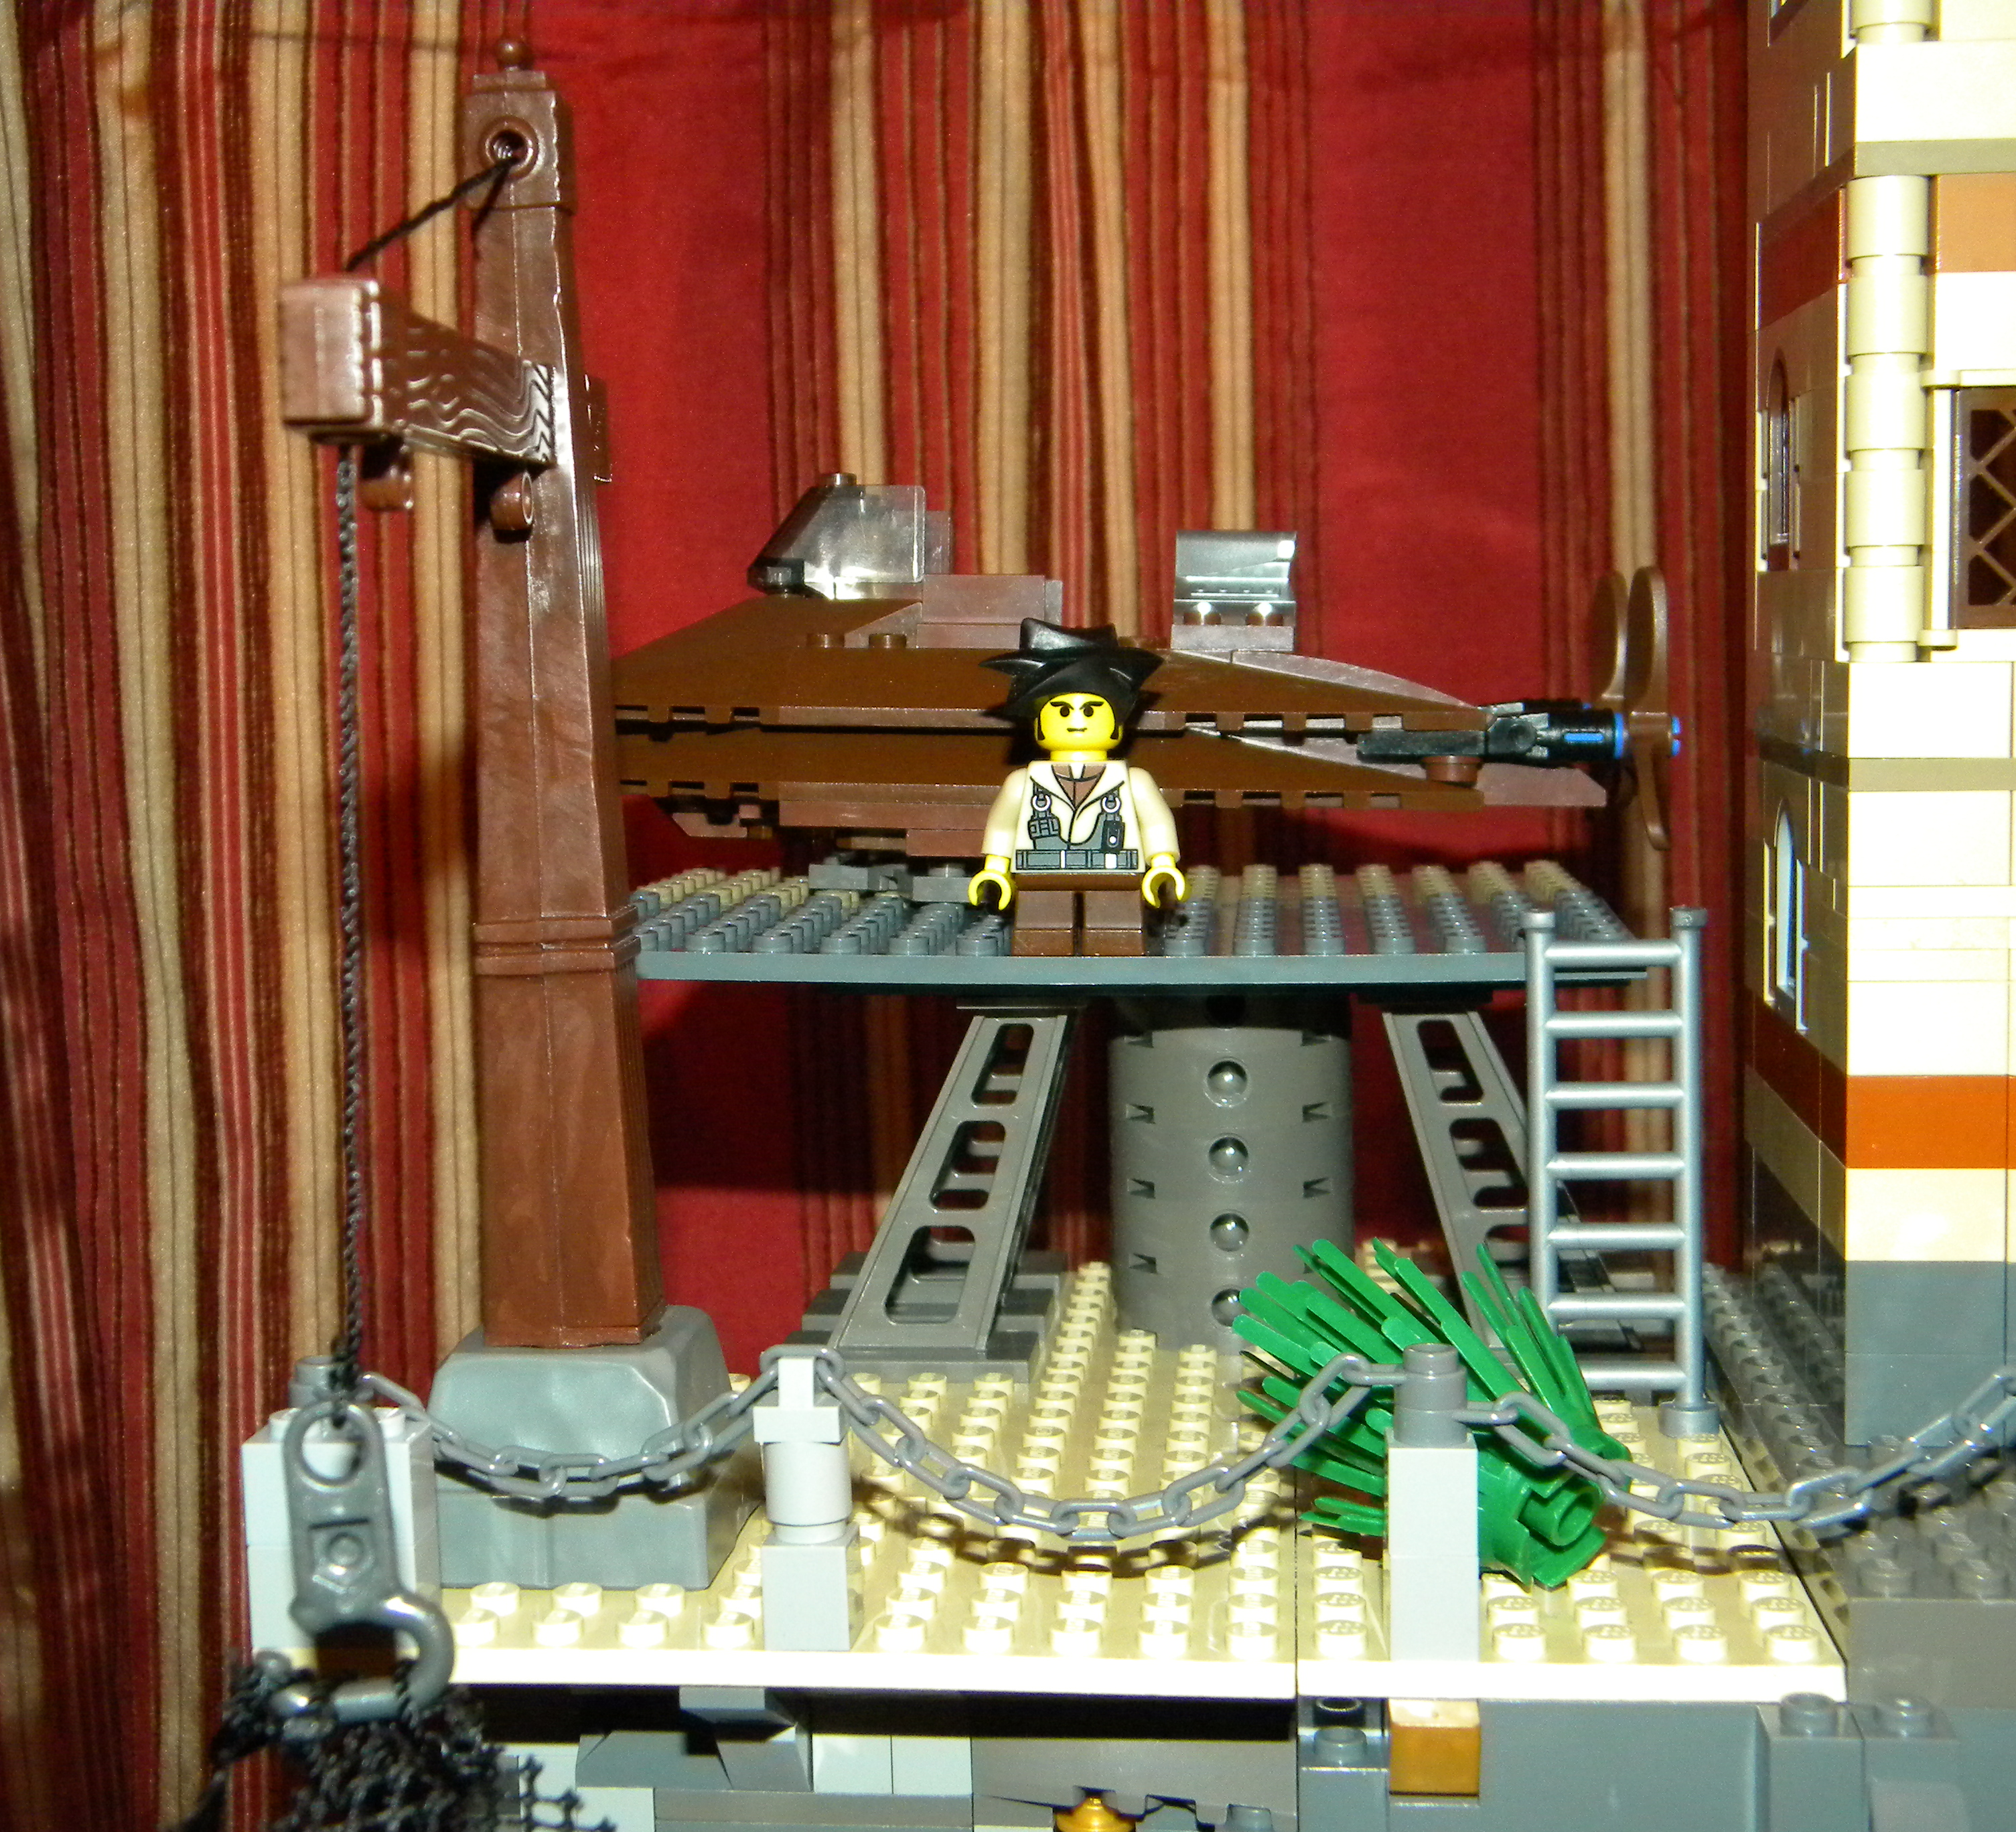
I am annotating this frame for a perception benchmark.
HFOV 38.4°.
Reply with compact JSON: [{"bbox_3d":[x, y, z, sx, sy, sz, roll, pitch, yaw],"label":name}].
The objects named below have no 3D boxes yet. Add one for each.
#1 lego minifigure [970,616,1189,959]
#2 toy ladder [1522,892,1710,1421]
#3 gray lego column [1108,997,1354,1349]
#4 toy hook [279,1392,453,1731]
[{"bbox_3d":[0.008,-0.015,0.345,0.025,0.040,0.018,-1,5,5],"label":"lego minifigure"},{"bbox_3d":[0.069,0.029,0.326,0.022,0.060,0.006,-1,5,5],"label":"toy ladder"},{"bbox_3d":[0.029,0.031,0.383,0.032,0.048,0.032,-1,5,5],"label":"gray lego column"},{"bbox_3d":[-0.056,0.056,0.249,0.015,0.028,0.005,-7,5,-11],"label":"toy hook"}]

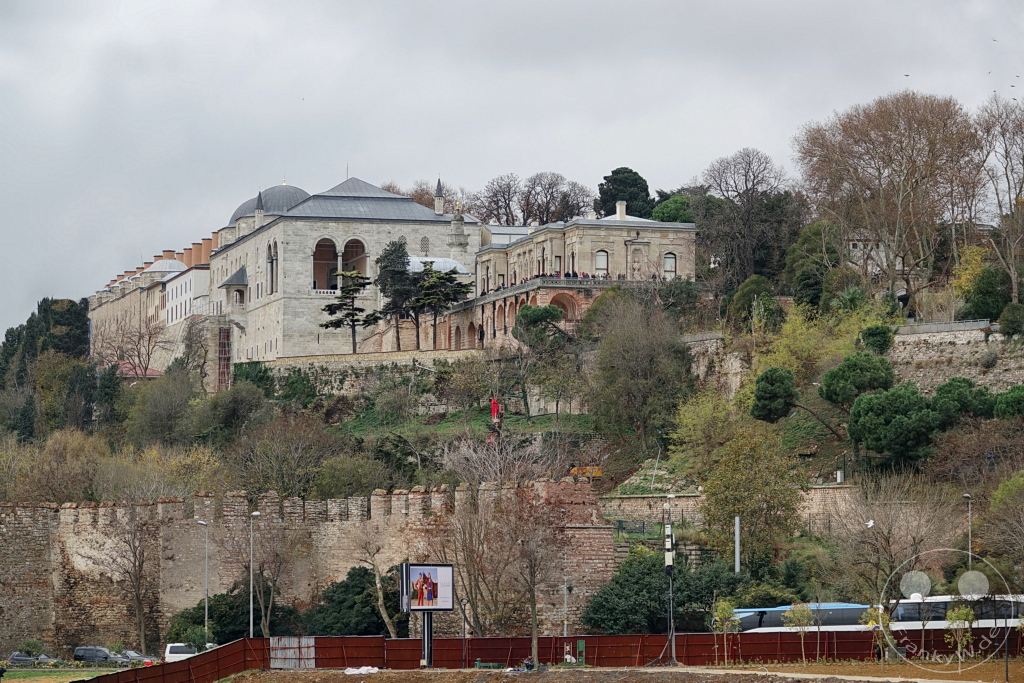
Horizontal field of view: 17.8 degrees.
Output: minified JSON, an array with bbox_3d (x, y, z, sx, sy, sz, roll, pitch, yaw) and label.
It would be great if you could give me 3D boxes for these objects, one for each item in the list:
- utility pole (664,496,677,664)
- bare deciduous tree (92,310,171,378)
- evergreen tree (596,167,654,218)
[{"bbox_3d":[10.170,15.340,210.000,0.750,10.800,0.700,0,-4,0],"label":"utility pole"},{"bbox_3d":[-50.020,1.180,430.000,10.000,10.300,9.200,0,-5,0],"label":"bare deciduous tree"},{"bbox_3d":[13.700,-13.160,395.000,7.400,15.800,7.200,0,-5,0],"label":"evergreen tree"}]

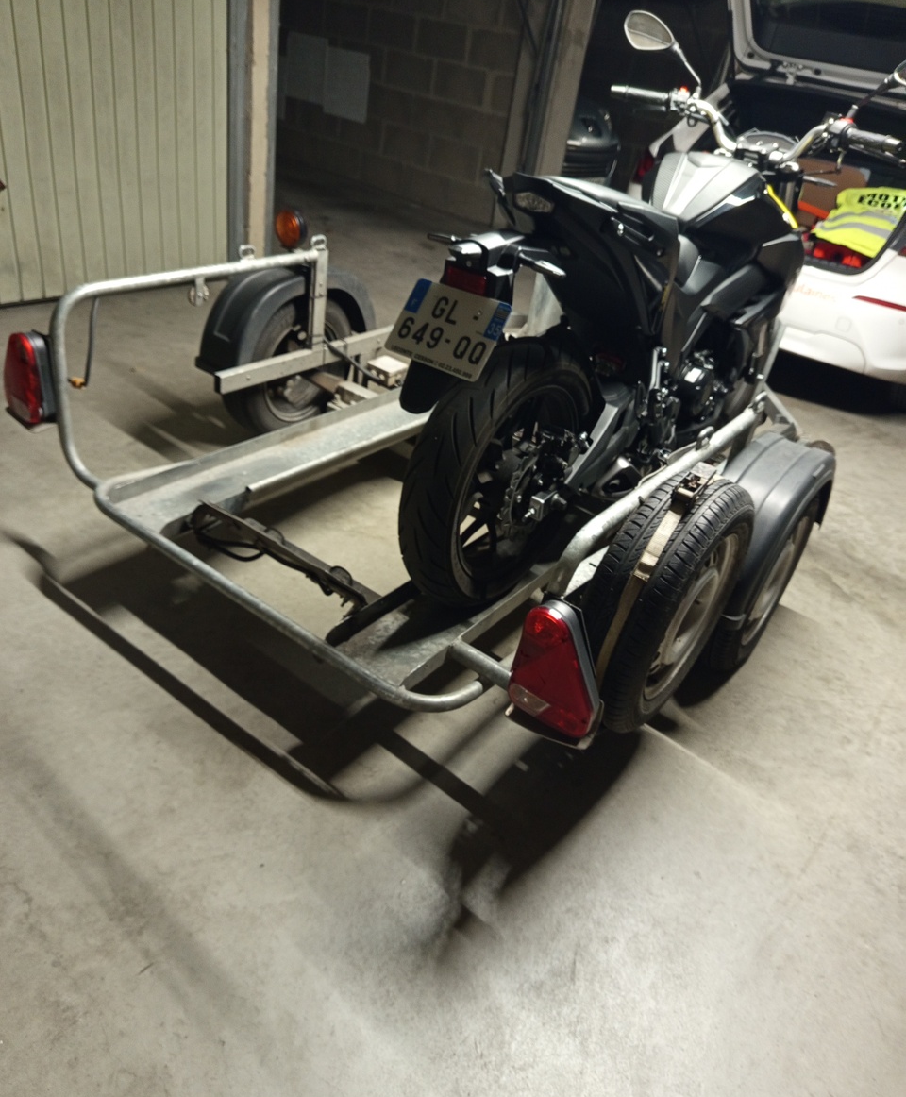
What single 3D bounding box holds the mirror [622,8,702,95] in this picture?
[{"bbox_3d":[0.584,-1.368,2.300,0.250,0.175,0.090,27,36,26],"label":"mirror"}]

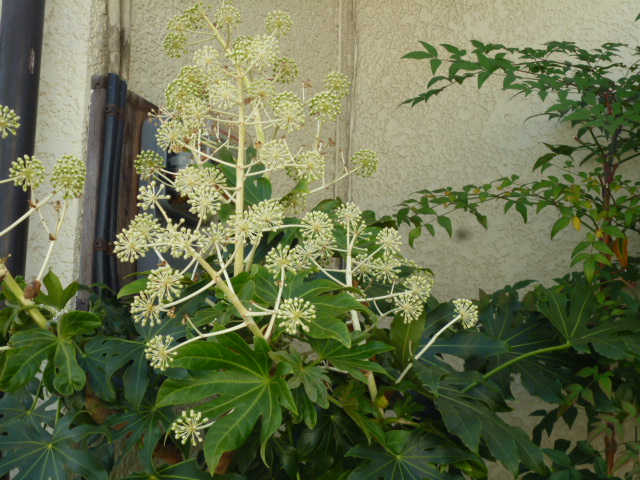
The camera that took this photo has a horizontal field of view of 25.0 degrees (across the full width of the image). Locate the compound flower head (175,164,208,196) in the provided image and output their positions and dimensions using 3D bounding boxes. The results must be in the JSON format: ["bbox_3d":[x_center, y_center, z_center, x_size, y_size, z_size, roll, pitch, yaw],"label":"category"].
[{"bbox_3d":[-0.176,-0.082,1.980,0.046,0.045,0.044,2,-12,0],"label":"compound flower head"}]

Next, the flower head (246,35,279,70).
[{"bbox_3d":[-0.080,-0.260,2.000,0.046,0.049,0.046,2,-12,0],"label":"flower head"}]

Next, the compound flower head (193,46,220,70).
[{"bbox_3d":[-0.157,-0.252,2.000,0.039,0.033,0.036,3,-12,-5],"label":"compound flower head"}]

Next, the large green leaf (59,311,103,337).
[{"bbox_3d":[-0.312,0.110,1.880,0.057,0.036,0.045,4,-12,-9],"label":"large green leaf"}]

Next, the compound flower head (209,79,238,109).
[{"bbox_3d":[-0.135,-0.205,2.020,0.042,0.042,0.040,2,-11,0],"label":"compound flower head"}]

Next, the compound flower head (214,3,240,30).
[{"bbox_3d":[-0.133,-0.322,2.080,0.037,0.040,0.037,2,-11,0],"label":"compound flower head"}]

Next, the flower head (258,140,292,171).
[{"bbox_3d":[-0.061,-0.117,1.980,0.046,0.045,0.044,2,-12,0],"label":"flower head"}]

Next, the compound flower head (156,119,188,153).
[{"bbox_3d":[-0.199,-0.141,1.950,0.043,0.046,0.043,3,-12,-6],"label":"compound flower head"}]

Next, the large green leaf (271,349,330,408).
[{"bbox_3d":[-0.026,0.185,1.930,0.080,0.078,0.060,2,-11,0],"label":"large green leaf"}]

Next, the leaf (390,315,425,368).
[{"bbox_3d":[0.125,0.141,2.030,0.051,0.081,0.035,2,-12,0],"label":"leaf"}]

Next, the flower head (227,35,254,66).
[{"bbox_3d":[-0.113,-0.268,2.040,0.041,0.044,0.041,2,-12,0],"label":"flower head"}]

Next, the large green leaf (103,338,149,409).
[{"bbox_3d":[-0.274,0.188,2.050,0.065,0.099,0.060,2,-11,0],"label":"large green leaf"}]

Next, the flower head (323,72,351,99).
[{"bbox_3d":[0.023,-0.216,2.020,0.039,0.036,0.038,2,-12,0],"label":"flower head"}]

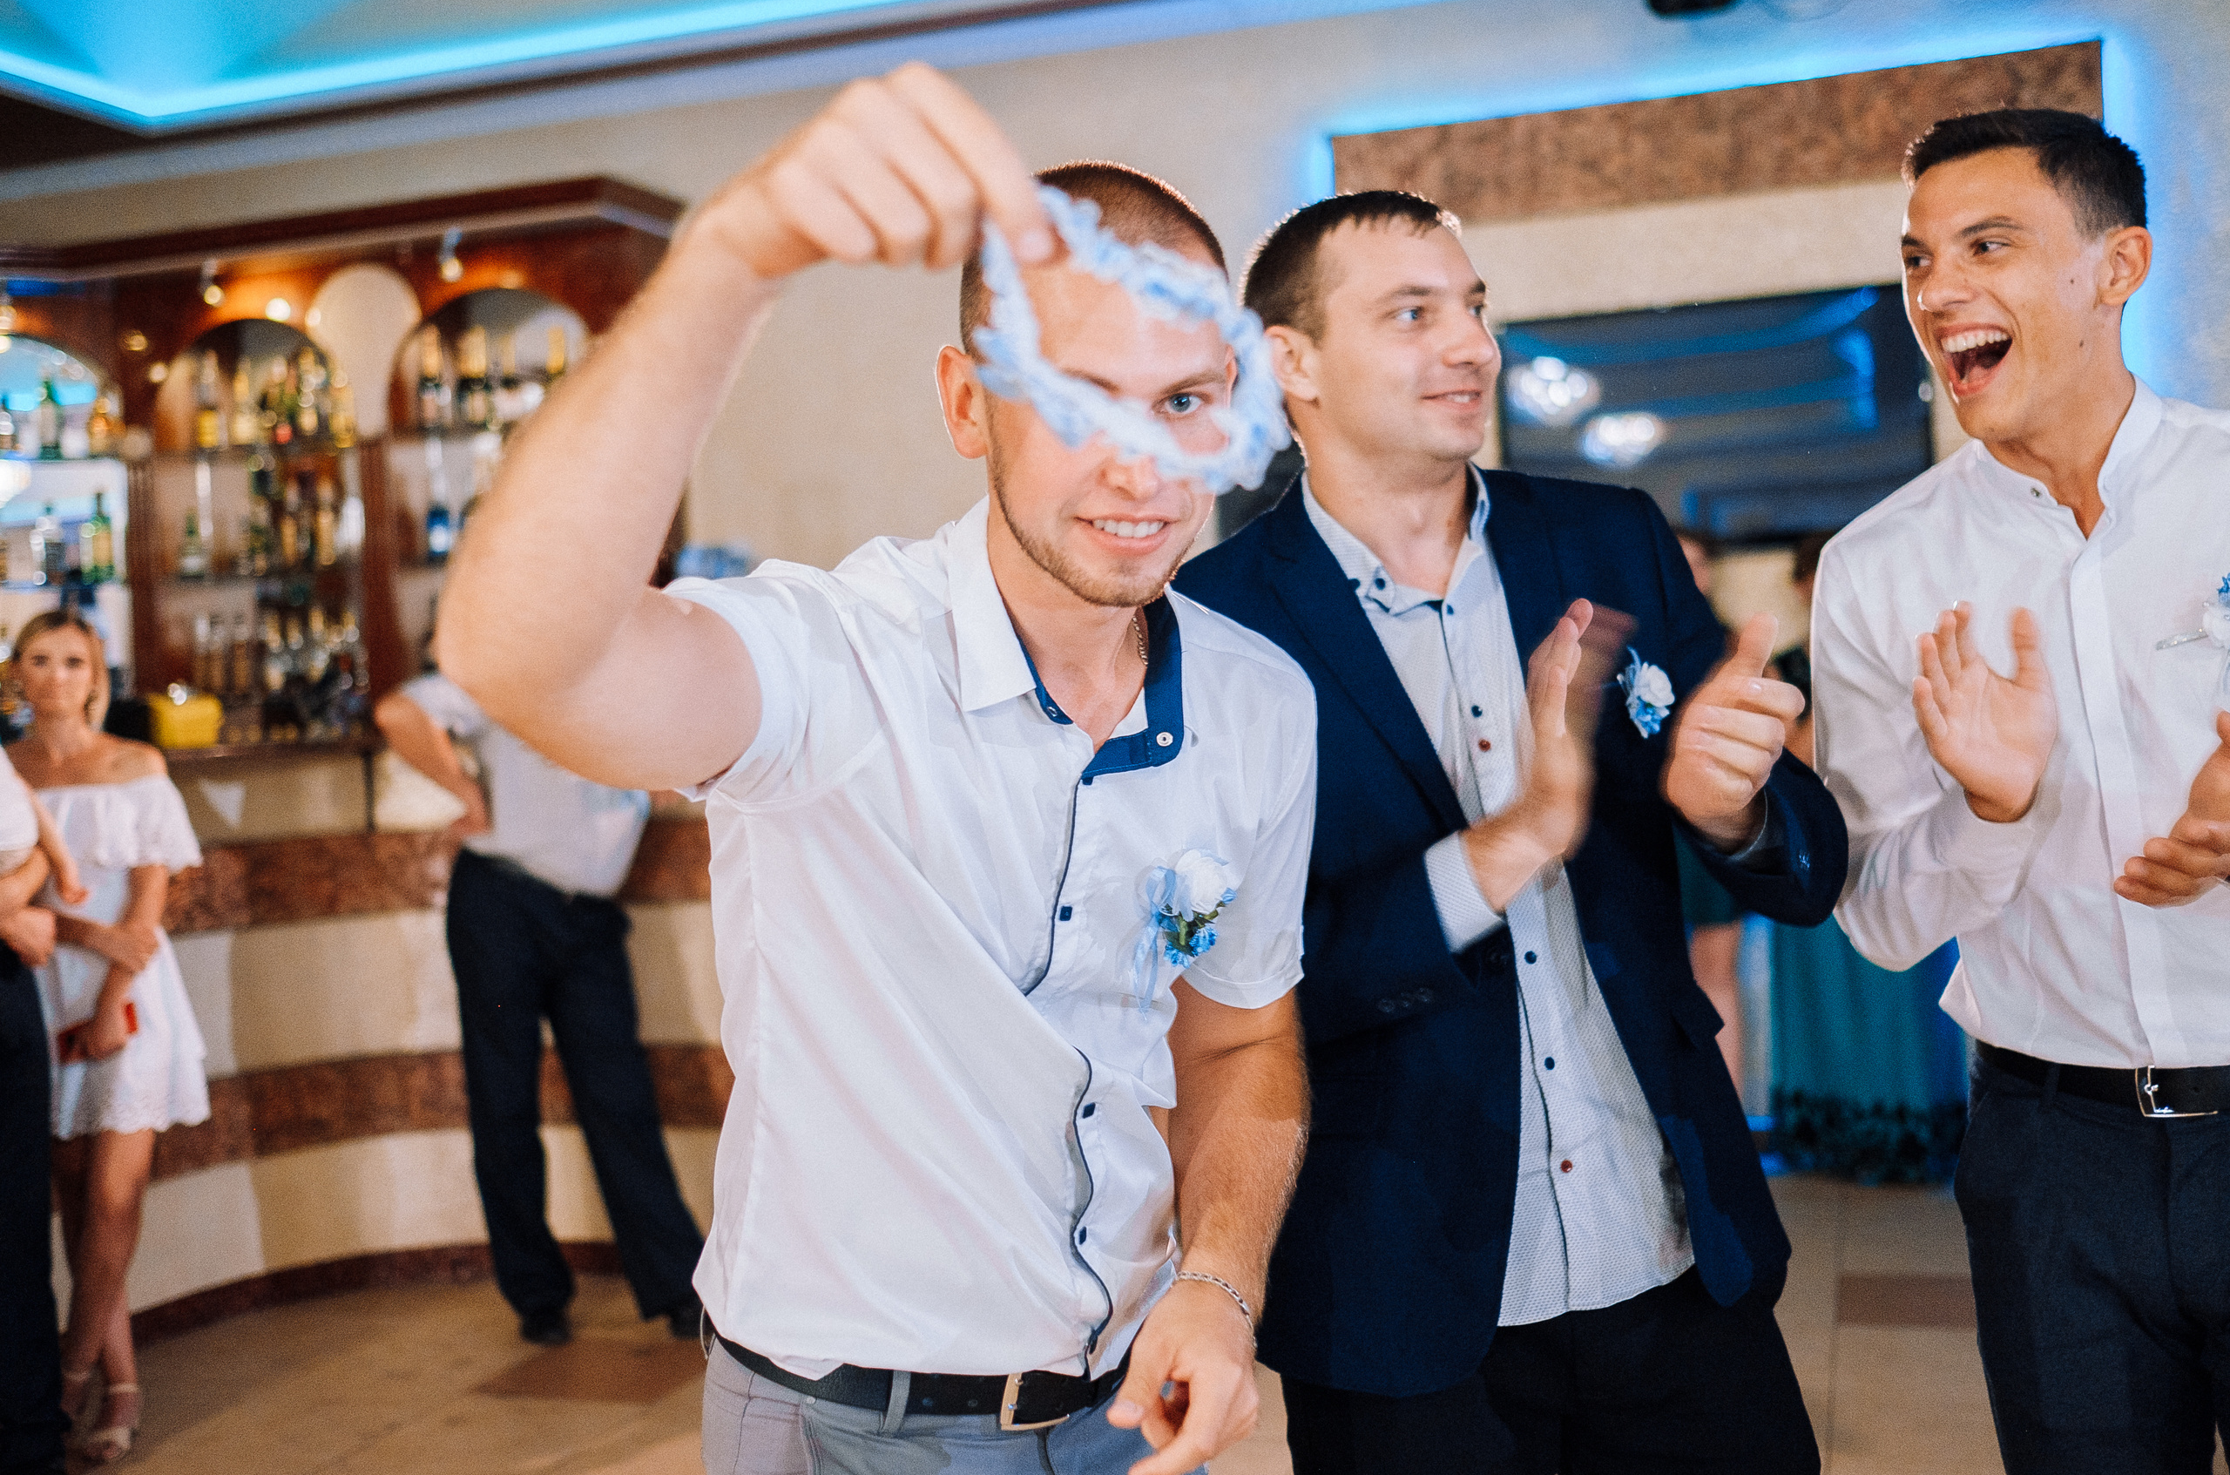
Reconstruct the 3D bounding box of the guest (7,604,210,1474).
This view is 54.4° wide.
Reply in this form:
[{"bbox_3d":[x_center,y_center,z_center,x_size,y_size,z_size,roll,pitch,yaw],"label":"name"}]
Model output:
[{"bbox_3d":[-2.050,0.575,4.376,0.430,1.660,0.360,-2,0,-5],"label":"guest"}]

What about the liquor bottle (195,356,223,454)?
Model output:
[{"bbox_3d":[-3.075,-1.130,7.350,0.083,0.316,0.083,-2,0,19],"label":"liquor bottle"}]

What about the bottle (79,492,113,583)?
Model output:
[{"bbox_3d":[-3.244,-0.634,6.900,0.083,0.283,0.083,-2,0,16],"label":"bottle"}]

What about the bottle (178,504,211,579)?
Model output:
[{"bbox_3d":[-3.134,-0.663,7.377,0.091,0.259,0.091,-2,0,19],"label":"bottle"}]

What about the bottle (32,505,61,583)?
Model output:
[{"bbox_3d":[-3.673,-0.664,7.450,0.085,0.283,0.085,-2,0,0],"label":"bottle"}]

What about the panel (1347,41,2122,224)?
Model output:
[{"bbox_3d":[1.683,-1.690,6.226,2.120,0.311,0.050,-2,0,16],"label":"panel"}]

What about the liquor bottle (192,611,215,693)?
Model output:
[{"bbox_3d":[-3.099,-0.290,7.372,0.073,0.274,0.073,-2,0,19],"label":"liquor bottle"}]

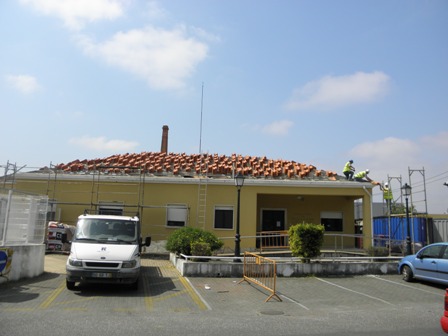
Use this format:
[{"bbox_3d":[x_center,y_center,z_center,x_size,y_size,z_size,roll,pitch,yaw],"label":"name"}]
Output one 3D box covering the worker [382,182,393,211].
[{"bbox_3d":[8.959,1.663,19.899,0.600,1.760,0.580,9,-11,-40],"label":"worker"}]

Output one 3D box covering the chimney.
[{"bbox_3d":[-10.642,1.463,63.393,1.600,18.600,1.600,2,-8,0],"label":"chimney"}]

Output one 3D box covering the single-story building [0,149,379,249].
[{"bbox_3d":[-1.762,2.308,25.322,19.800,6.600,11.500,2,-8,0],"label":"single-story building"}]

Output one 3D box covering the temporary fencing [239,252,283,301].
[{"bbox_3d":[0.999,3.082,10.604,0.480,1.030,2.550,4,-8,-14],"label":"temporary fencing"}]

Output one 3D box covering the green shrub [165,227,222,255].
[{"bbox_3d":[-1.283,3.129,15.306,2.450,1.330,2.000,3,-8,-13],"label":"green shrub"}]

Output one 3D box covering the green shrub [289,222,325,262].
[{"bbox_3d":[3.253,2.939,14.341,1.420,1.580,1.300,3,-8,-13],"label":"green shrub"}]

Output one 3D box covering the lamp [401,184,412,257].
[{"bbox_3d":[8.075,2.344,15.858,0.420,3.400,0.420,3,-8,-13],"label":"lamp"}]

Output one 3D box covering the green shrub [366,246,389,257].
[{"bbox_3d":[7.099,3.915,16.842,1.050,0.550,0.800,3,-8,-13],"label":"green shrub"}]

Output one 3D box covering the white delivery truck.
[{"bbox_3d":[-3.621,2.637,12.236,2.150,2.130,5.600,3,-8,-11],"label":"white delivery truck"}]

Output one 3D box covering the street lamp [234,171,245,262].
[{"bbox_3d":[0.571,1.848,13.779,0.380,3.400,0.380,3,-8,-13],"label":"street lamp"}]

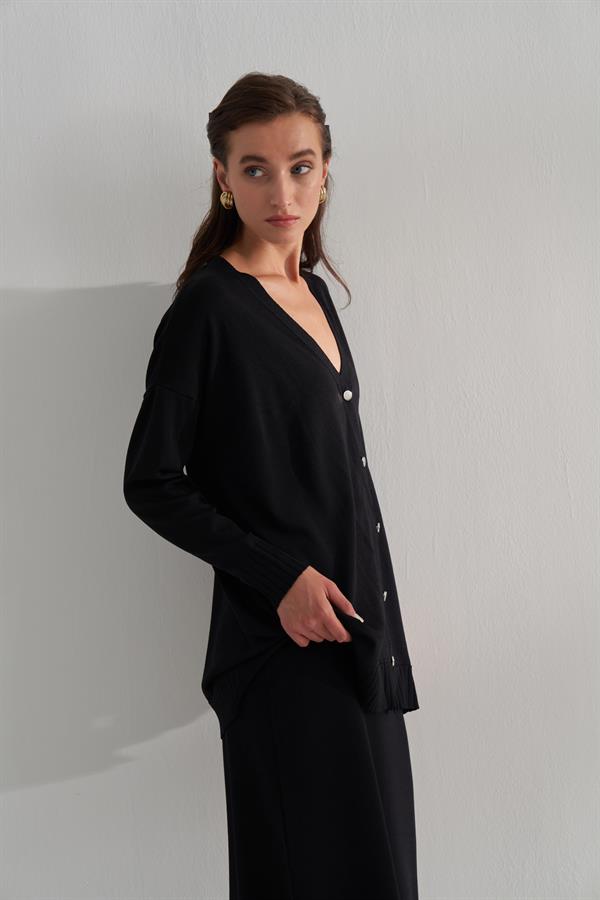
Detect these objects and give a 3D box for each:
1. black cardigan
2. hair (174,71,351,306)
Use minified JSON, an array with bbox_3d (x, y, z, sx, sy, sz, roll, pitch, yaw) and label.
[{"bbox_3d":[-0.010,0.060,2.450,0.360,0.680,0.470,1,2,35],"label":"black cardigan"},{"bbox_3d":[-0.052,-0.362,2.470,0.225,0.340,0.240,-1,2,-18],"label":"hair"}]

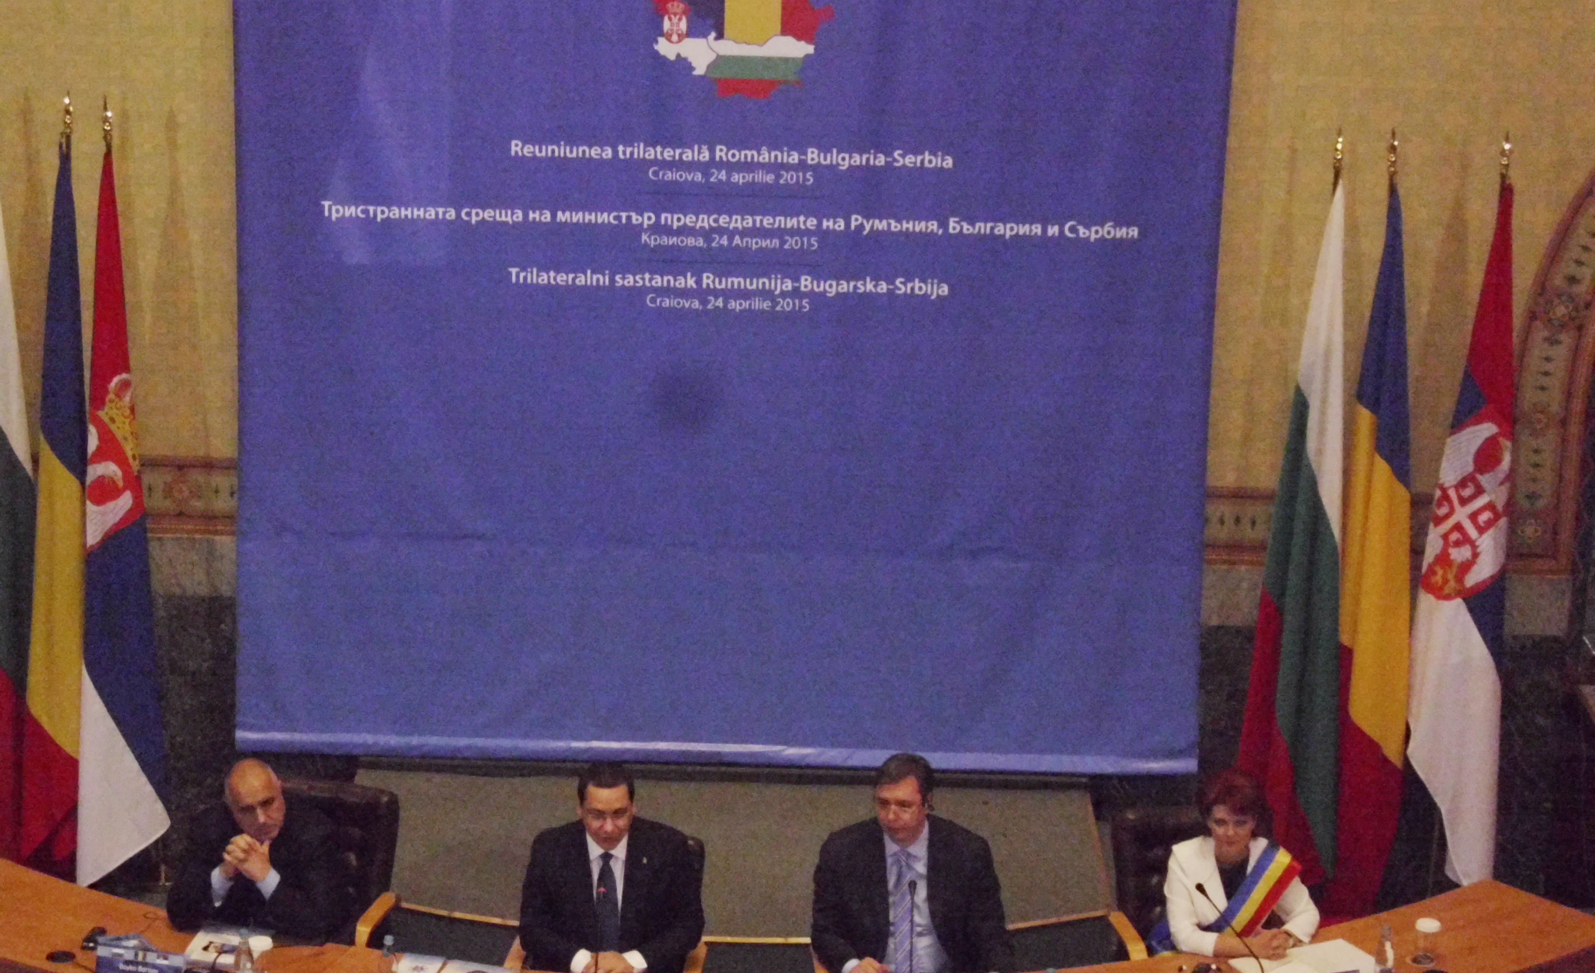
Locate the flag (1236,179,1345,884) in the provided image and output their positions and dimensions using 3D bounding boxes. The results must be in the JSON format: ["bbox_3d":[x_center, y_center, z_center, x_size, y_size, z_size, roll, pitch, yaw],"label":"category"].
[{"bbox_3d":[1.779,0.211,13.827,0.370,2.655,0.270,2,17,0],"label":"flag"}]

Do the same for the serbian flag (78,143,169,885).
[{"bbox_3d":[-2.385,0.137,13.846,0.330,2.749,0.270,2,17,0],"label":"serbian flag"}]

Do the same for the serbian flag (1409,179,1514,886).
[{"bbox_3d":[2.376,0.201,13.818,0.340,2.624,0.270,2,17,0],"label":"serbian flag"}]

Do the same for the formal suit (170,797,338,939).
[{"bbox_3d":[-1.693,1.294,12.276,0.590,0.580,0.500,5,17,10],"label":"formal suit"}]

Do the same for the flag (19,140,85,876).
[{"bbox_3d":[-2.588,0.121,13.843,0.300,2.736,0.270,2,17,0],"label":"flag"}]

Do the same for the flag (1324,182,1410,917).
[{"bbox_3d":[2.041,0.258,13.838,0.310,2.722,0.270,2,17,0],"label":"flag"}]

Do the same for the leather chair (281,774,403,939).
[{"bbox_3d":[-1.676,1.529,12.711,0.600,0.970,0.650,7,17,16],"label":"leather chair"}]

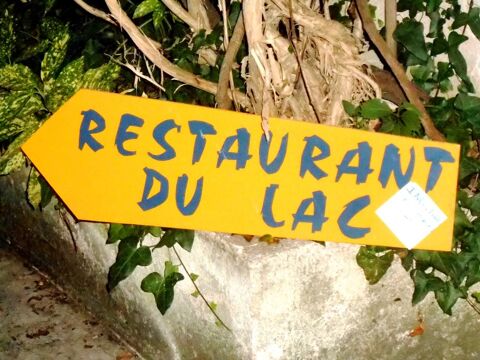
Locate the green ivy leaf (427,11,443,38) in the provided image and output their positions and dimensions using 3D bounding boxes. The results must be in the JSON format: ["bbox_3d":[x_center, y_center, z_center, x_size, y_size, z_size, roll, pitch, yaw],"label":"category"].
[{"bbox_3d":[0.394,-0.315,2.950,0.032,0.057,0.020,4,-17,13],"label":"green ivy leaf"}]

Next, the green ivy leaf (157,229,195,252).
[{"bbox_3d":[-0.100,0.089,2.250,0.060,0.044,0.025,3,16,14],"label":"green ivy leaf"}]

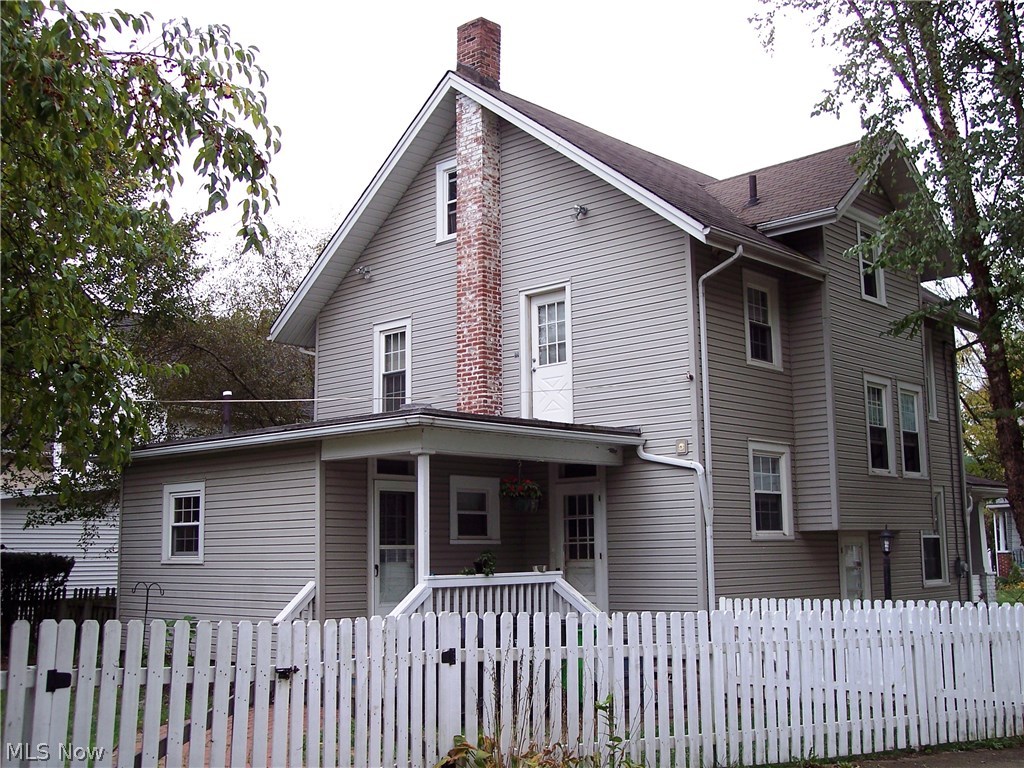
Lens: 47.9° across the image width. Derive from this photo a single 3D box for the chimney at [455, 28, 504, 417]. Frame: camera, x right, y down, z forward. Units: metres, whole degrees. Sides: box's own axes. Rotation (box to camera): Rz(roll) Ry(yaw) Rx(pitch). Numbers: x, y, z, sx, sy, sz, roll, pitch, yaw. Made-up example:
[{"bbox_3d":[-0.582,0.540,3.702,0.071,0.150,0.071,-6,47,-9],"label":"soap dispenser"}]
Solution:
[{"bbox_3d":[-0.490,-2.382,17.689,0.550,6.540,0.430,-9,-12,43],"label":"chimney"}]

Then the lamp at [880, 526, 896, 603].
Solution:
[{"bbox_3d":[5.157,3.039,15.789,0.180,2.165,0.180,-9,-12,43],"label":"lamp"}]

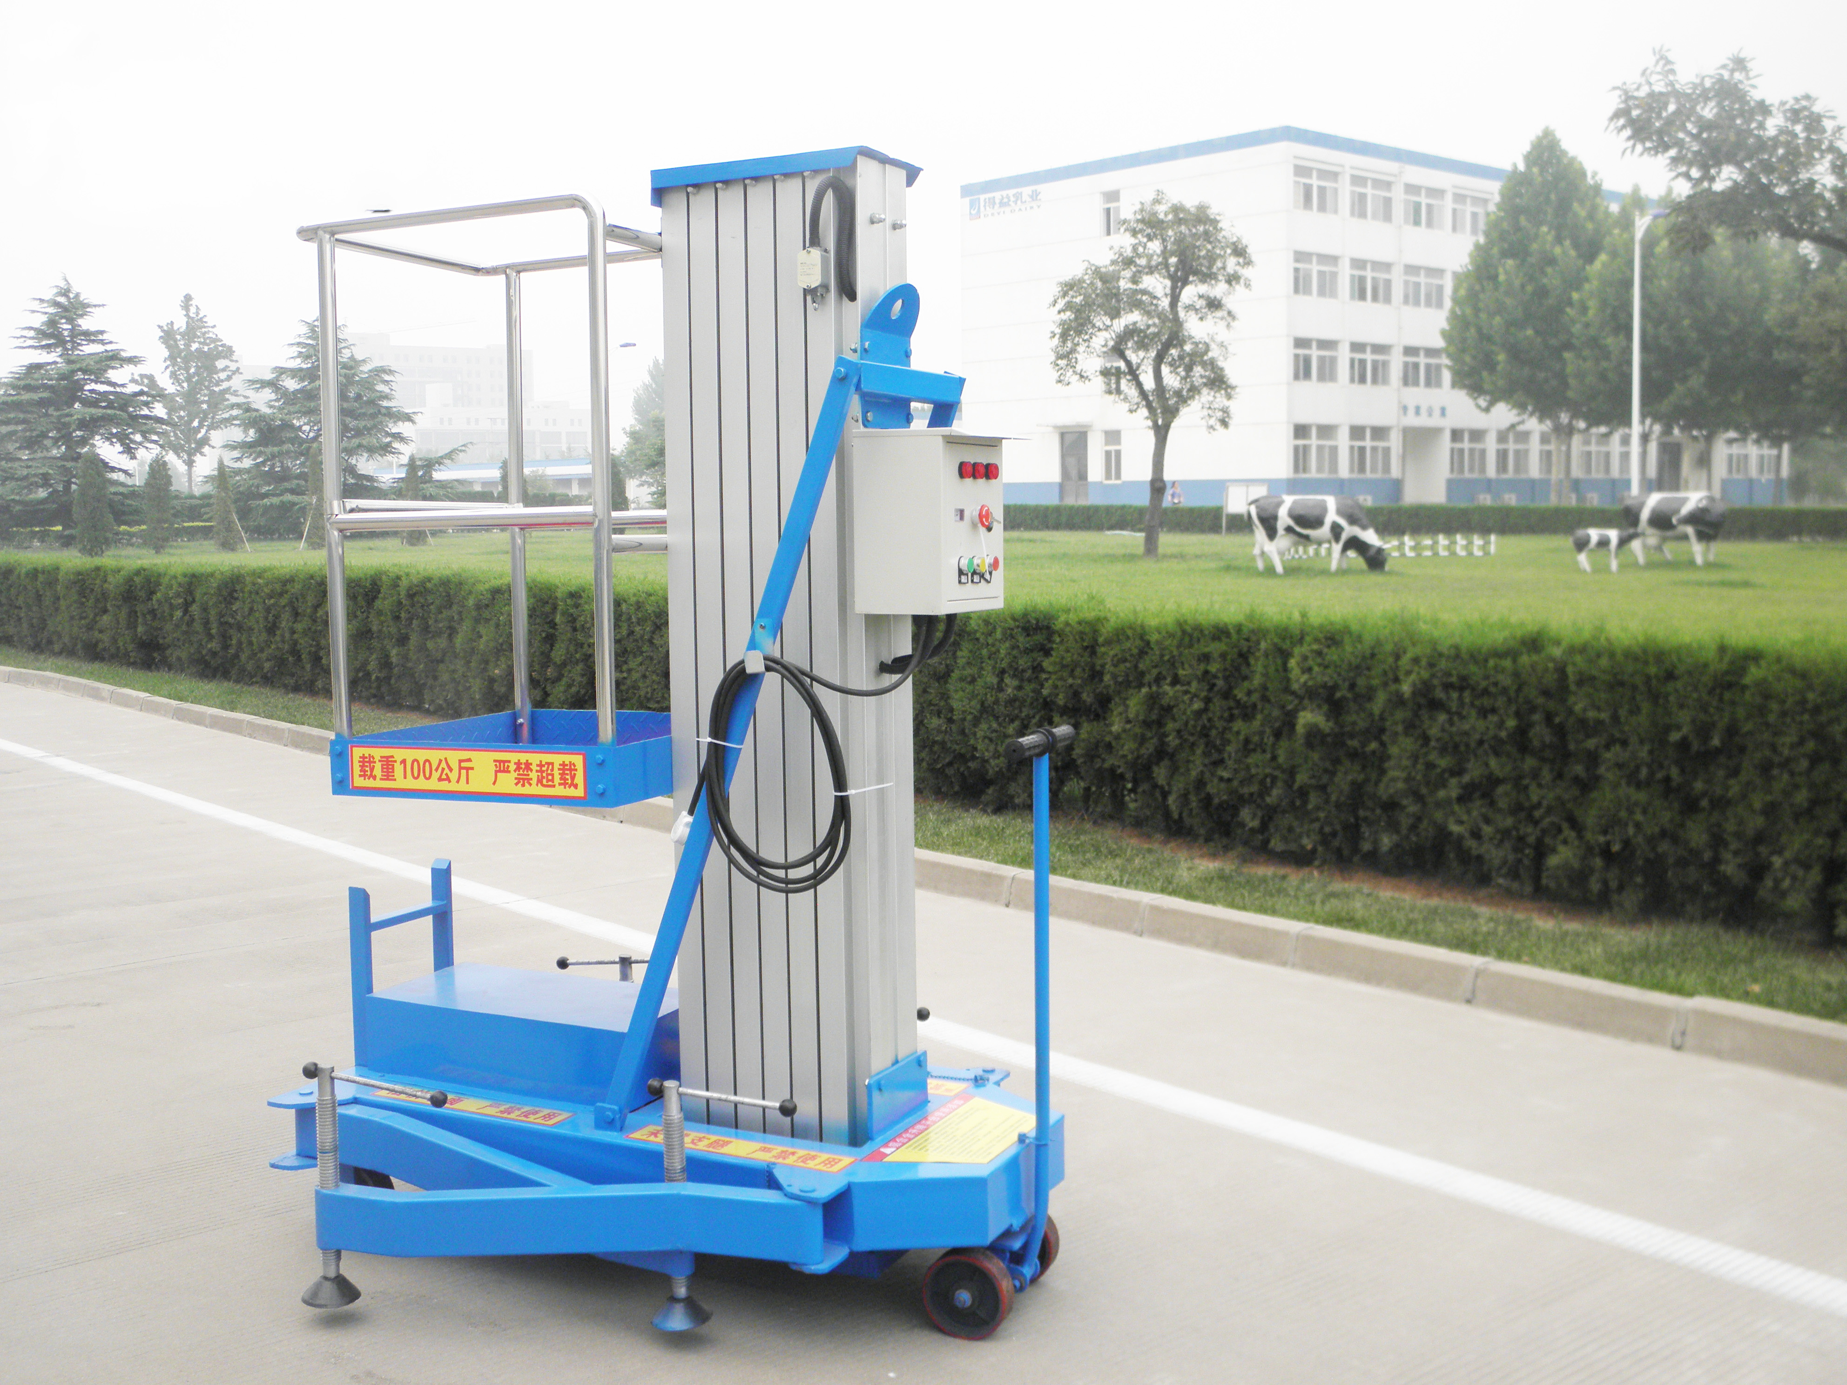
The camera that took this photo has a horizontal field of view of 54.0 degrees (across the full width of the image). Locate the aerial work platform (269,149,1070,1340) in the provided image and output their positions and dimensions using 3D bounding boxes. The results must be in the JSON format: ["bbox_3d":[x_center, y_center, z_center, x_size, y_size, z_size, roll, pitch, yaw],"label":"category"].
[{"bbox_3d":[-0.470,0.085,3.299,1.427,2.002,0.937,2,7,25],"label":"aerial work platform"}]

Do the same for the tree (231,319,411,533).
[{"bbox_3d":[-18.497,-7.990,55.500,5.518,6.666,5.518,-1,6,0],"label":"tree"}]

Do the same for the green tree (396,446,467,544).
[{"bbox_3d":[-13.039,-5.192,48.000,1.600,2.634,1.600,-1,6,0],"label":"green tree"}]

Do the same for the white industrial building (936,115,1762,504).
[{"bbox_3d":[23.347,-16.023,87.493,41.800,14.614,17.500,-6,9,-41],"label":"white industrial building"}]

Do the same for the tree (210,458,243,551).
[{"bbox_3d":[-18.057,-4.860,47.000,0.860,2.430,0.860,-1,6,0],"label":"tree"}]

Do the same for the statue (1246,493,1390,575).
[{"bbox_3d":[6.418,-2.569,29.500,2.280,1.290,0.750,0,6,3],"label":"statue"}]

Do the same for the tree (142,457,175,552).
[{"bbox_3d":[-19.326,-4.736,45.800,0.801,2.441,0.801,-1,6,0],"label":"tree"}]

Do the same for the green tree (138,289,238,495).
[{"bbox_3d":[-32.421,-12.599,80.000,4.582,9.991,4.582,-1,6,0],"label":"green tree"}]

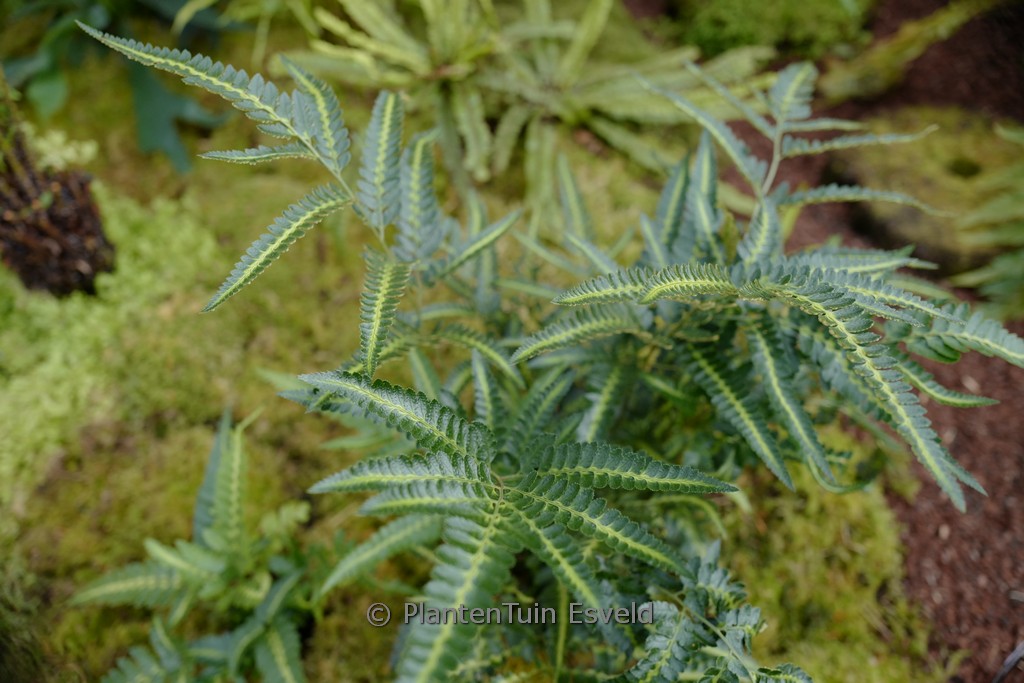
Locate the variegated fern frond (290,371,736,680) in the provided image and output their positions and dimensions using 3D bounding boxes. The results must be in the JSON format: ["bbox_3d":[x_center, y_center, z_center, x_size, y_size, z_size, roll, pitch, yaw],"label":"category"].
[{"bbox_3d":[0.000,0.118,0.485,0.275,0.130,0.210,8,45,8],"label":"variegated fern frond"}]

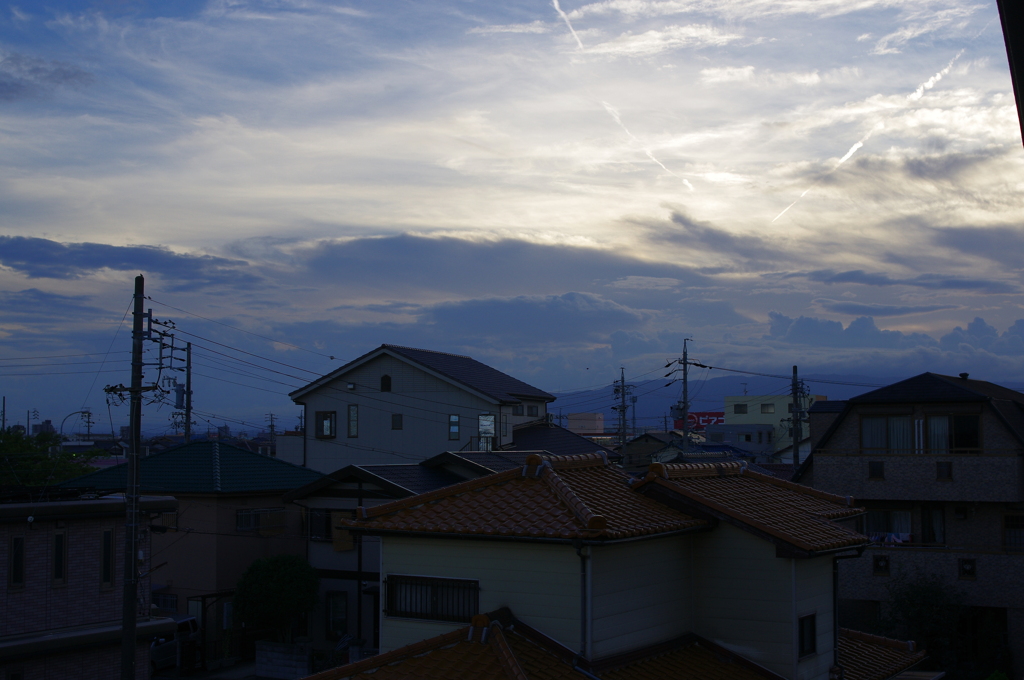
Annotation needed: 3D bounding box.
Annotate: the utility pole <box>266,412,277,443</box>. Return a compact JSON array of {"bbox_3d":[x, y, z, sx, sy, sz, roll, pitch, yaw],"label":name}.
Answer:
[{"bbox_3d":[-43.159,19.057,234.230,1.900,12.400,1.000,-3,-5,32],"label":"utility pole"}]

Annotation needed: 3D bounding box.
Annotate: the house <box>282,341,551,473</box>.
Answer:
[{"bbox_3d":[-4.333,6.978,73.953,12.500,12.400,11.600,-2,-5,21],"label":"house"}]

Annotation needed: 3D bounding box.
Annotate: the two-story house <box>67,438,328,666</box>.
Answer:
[{"bbox_3d":[-11.482,7.627,49.967,8.500,7.500,8.100,-3,-5,32],"label":"two-story house"}]

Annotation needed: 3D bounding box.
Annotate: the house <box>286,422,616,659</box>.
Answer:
[{"bbox_3d":[-1.751,7.462,47.113,7.980,7.400,10.300,-3,-5,32],"label":"house"}]

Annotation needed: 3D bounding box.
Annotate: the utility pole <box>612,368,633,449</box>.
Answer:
[{"bbox_3d":[10.113,9.566,117.614,1.900,13.800,1.100,-3,-5,32],"label":"utility pole"}]

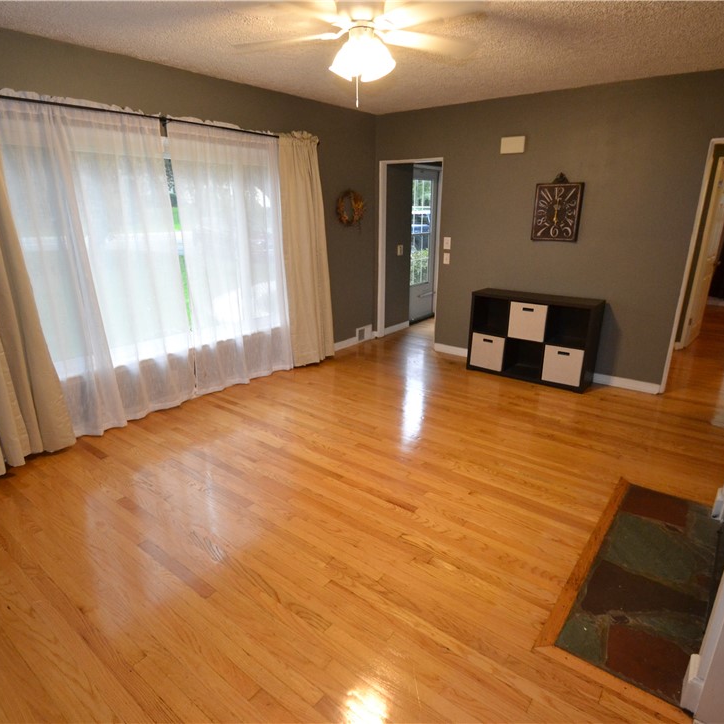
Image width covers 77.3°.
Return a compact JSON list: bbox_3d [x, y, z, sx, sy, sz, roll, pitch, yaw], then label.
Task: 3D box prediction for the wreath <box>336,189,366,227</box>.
[{"bbox_3d":[-0.117,-1.719,5.056,0.090,0.413,0.408,14,23,38],"label":"wreath"}]

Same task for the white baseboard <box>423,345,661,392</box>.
[{"bbox_3d":[1.729,0.031,4.638,2.255,0.096,0.020,14,23,38],"label":"white baseboard"}]

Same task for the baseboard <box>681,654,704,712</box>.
[{"bbox_3d":[1.091,1.058,1.486,0.043,0.116,0.111,14,23,38],"label":"baseboard"}]

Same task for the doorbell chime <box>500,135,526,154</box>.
[{"bbox_3d":[1.400,-2.016,4.210,0.223,0.136,0.050,14,23,38],"label":"doorbell chime"}]

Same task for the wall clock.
[{"bbox_3d":[1.768,-1.401,4.101,0.410,0.584,0.045,14,23,38],"label":"wall clock"}]

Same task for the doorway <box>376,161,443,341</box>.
[{"bbox_3d":[0.554,-1.222,5.315,0.859,2.091,0.130,14,23,38],"label":"doorway"}]

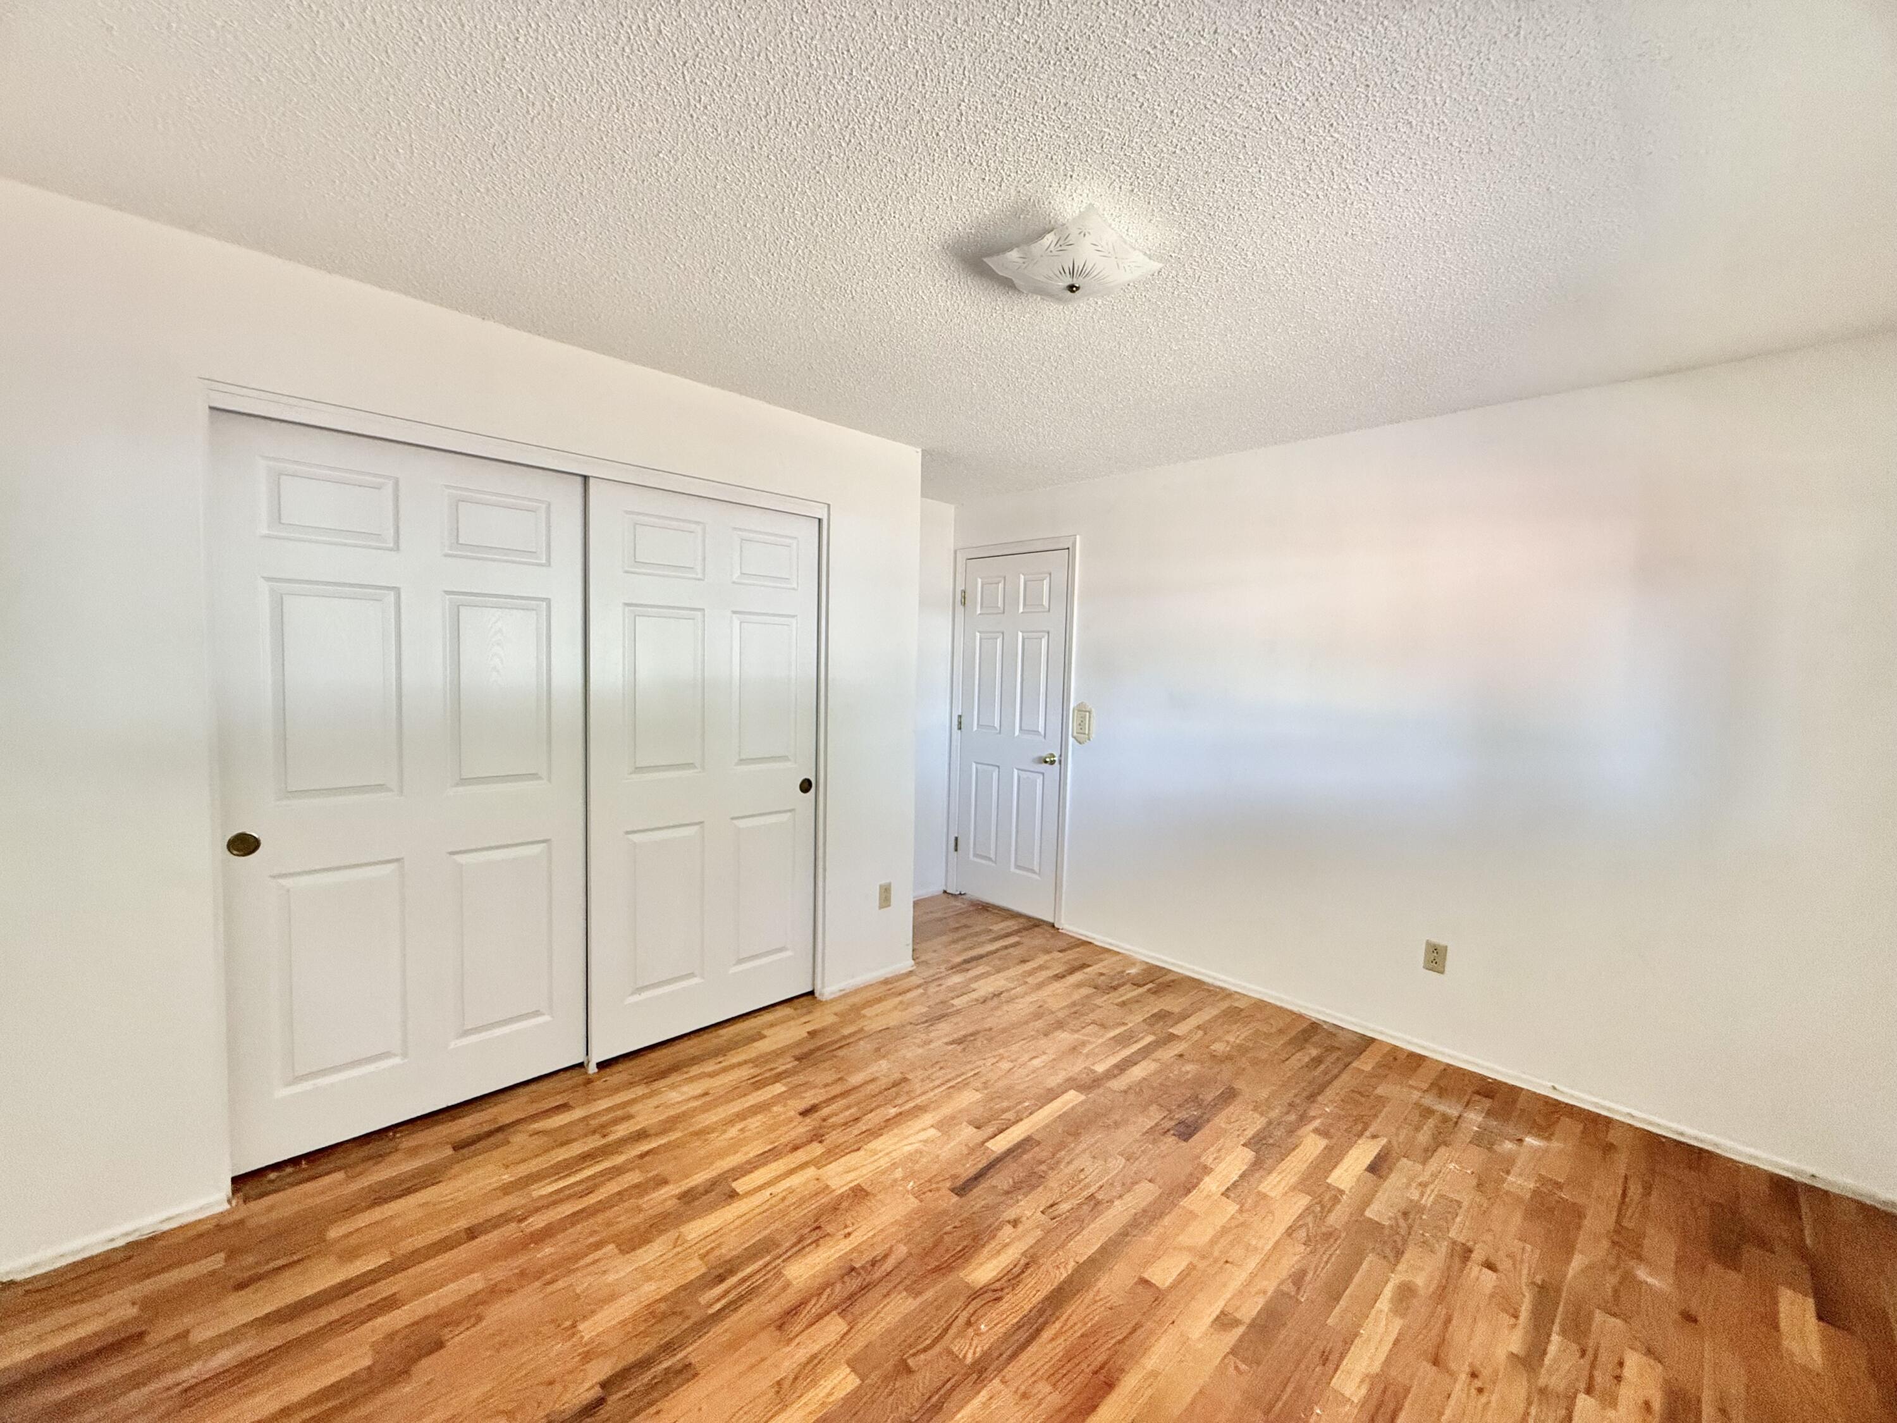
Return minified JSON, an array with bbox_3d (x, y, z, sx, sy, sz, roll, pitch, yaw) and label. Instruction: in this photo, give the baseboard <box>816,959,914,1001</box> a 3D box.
[{"bbox_3d":[-0.364,1.208,3.465,0.560,0.045,0.020,-2,5,-44],"label":"baseboard"}]

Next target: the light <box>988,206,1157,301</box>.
[{"bbox_3d":[0.291,-1.022,1.770,0.305,0.115,0.305,-2,5,-44],"label":"light"}]

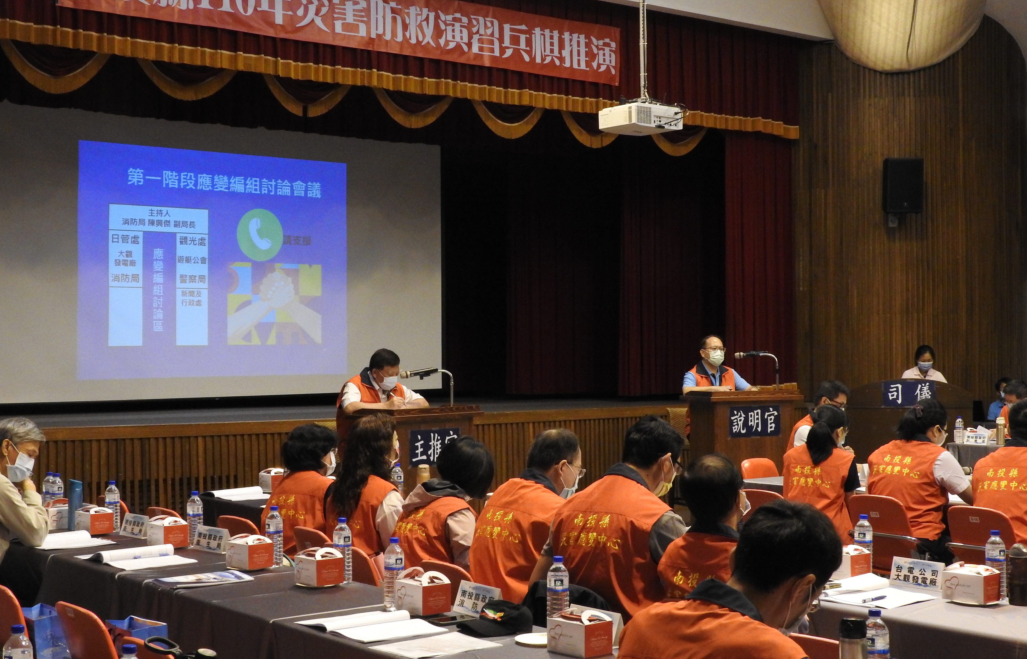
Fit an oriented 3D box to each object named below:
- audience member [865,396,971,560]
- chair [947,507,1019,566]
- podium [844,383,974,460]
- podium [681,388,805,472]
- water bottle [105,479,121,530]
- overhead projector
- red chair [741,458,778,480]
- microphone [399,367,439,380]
[{"bbox_3d":[2.158,1.002,7.821,0.740,1.270,0.520,0,-1,-38],"label":"audience member"},{"bbox_3d":[2.475,1.247,7.438,0.480,0.765,0.420,0,0,-39],"label":"chair"},{"bbox_3d":[3.385,1.046,12.880,1.080,1.220,0.560,0,0,5],"label":"podium"},{"bbox_3d":[1.788,1.077,11.640,0.790,1.200,0.550,0,-1,-22],"label":"podium"},{"bbox_3d":[-1.810,0.799,6.703,0.064,0.226,0.064,0,-1,-38],"label":"water bottle"},{"bbox_3d":[0.720,-1.189,8.350,0.385,0.115,0.305,0,0,-39],"label":"overhead projector"},{"bbox_3d":[1.770,1.265,9.788,0.450,0.790,0.500,0,-1,-39],"label":"red chair"},{"bbox_3d":[-0.585,0.274,9.200,0.250,0.055,0.050,-9,-3,14],"label":"microphone"}]

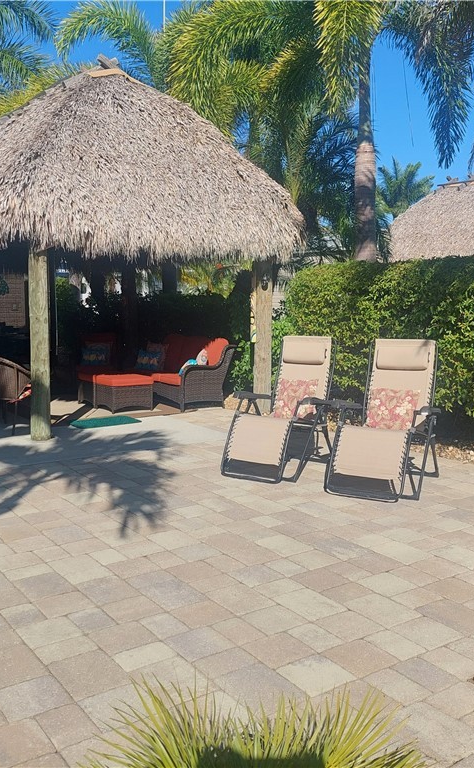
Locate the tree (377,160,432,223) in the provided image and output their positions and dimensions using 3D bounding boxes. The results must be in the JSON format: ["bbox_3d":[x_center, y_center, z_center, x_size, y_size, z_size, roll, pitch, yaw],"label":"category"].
[{"bbox_3d":[6.588,-5.669,29.432,3.300,7.380,3.300,-4,8,-35],"label":"tree"}]

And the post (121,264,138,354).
[{"bbox_3d":[-1.780,-1.084,11.730,0.200,2.200,0.200,-4,8,-35],"label":"post"}]

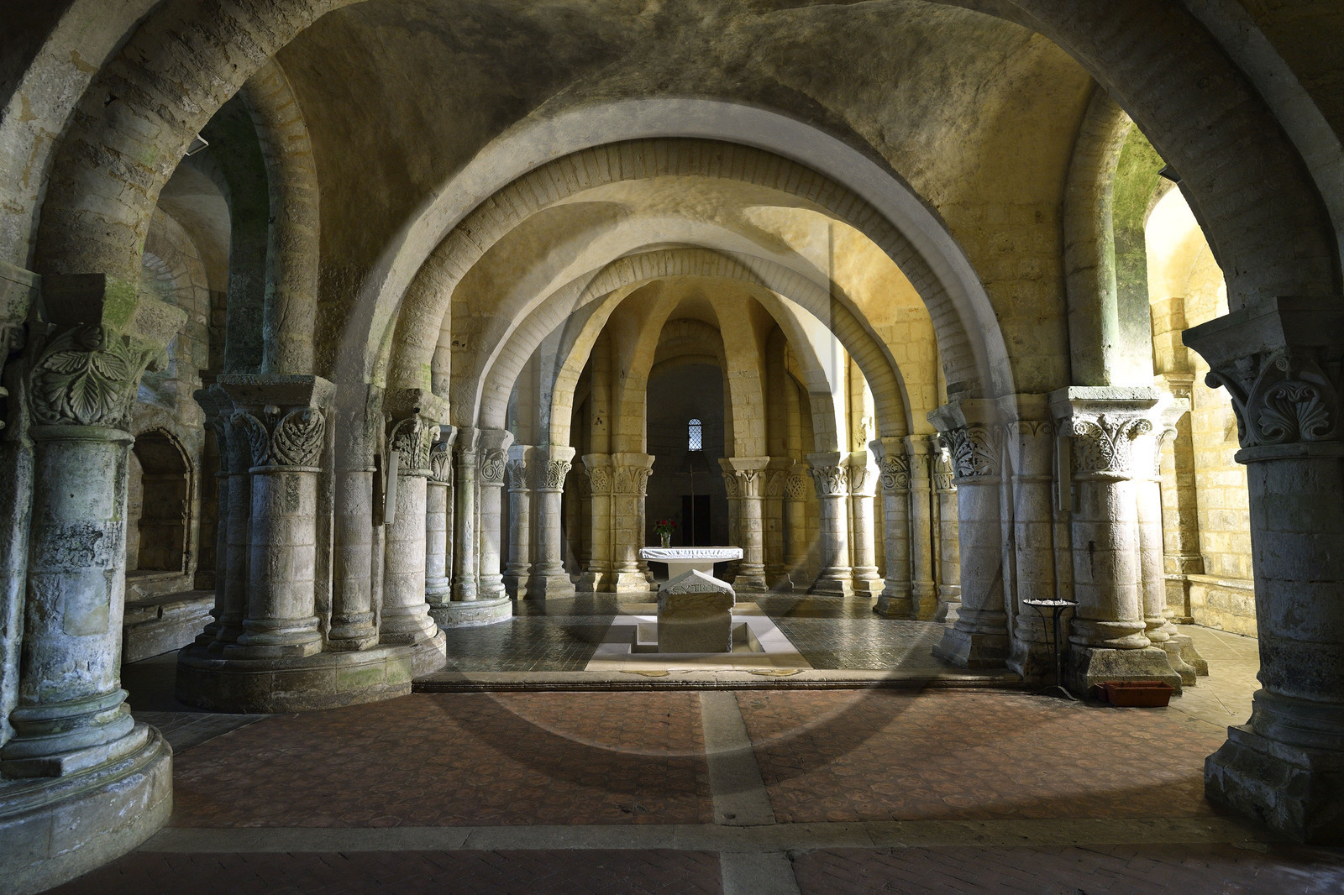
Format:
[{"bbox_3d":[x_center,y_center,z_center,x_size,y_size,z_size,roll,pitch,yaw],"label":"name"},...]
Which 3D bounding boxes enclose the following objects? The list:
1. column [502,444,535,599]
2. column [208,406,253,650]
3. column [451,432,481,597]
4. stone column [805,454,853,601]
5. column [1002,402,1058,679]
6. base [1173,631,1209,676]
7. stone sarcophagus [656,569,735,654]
[{"bbox_3d":[-2.801,1.373,13.685,0.550,2.750,0.520,0,-5,0],"label":"column"},{"bbox_3d":[-4.271,0.743,7.593,0.561,2.448,0.561,0,-5,0],"label":"column"},{"bbox_3d":[-3.006,0.972,10.909,0.370,2.470,0.370,0,-5,0],"label":"column"},{"bbox_3d":[2.919,1.369,13.361,0.677,2.530,0.677,-5,-7,40],"label":"stone column"},{"bbox_3d":[3.712,0.916,7.702,0.578,2.780,0.578,0,-5,0],"label":"column"},{"bbox_3d":[5.034,2.108,7.804,0.617,0.399,0.711,0,-5,0],"label":"base"},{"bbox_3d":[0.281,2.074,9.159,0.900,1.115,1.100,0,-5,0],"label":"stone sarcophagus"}]

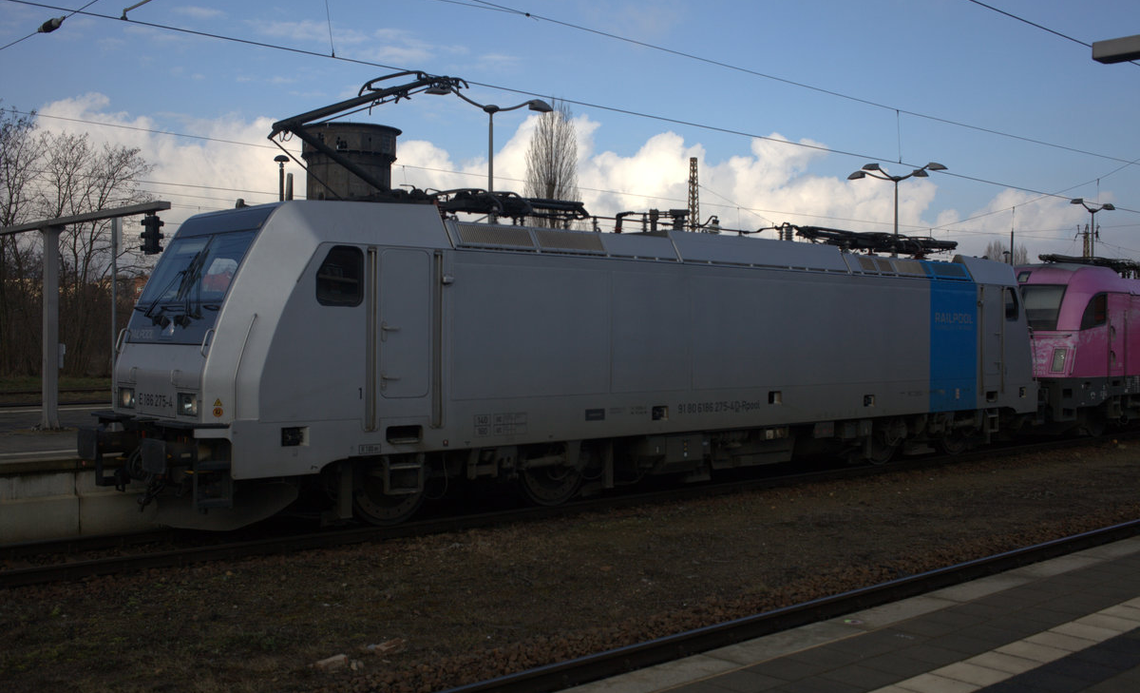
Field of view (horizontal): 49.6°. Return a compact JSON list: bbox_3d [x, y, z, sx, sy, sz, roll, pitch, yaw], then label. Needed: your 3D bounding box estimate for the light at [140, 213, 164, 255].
[{"bbox_3d":[-5.657,-1.517,16.700,0.270,0.540,0.210,0,1,-43],"label":"light"}]

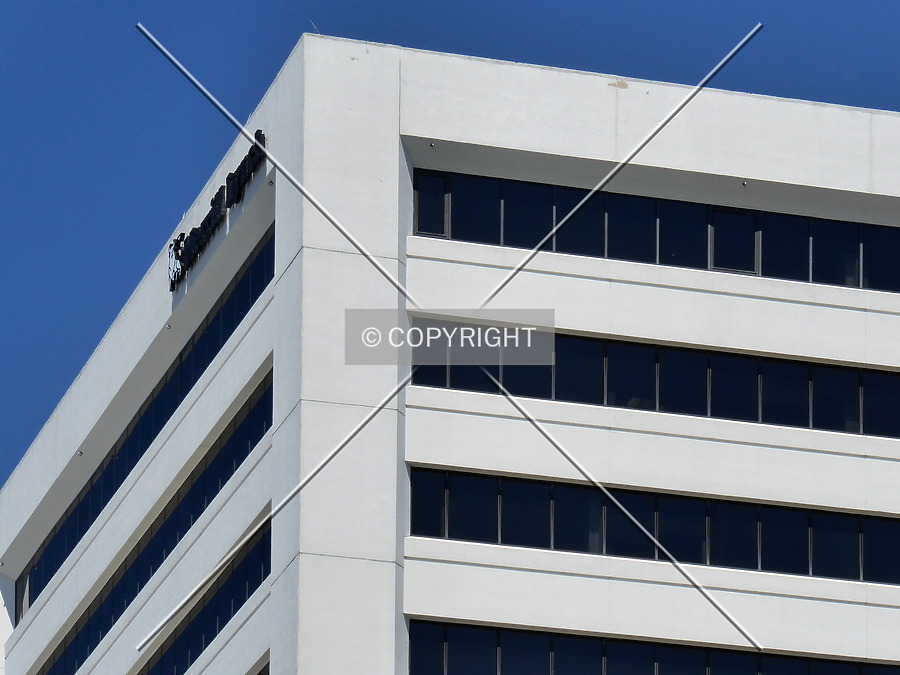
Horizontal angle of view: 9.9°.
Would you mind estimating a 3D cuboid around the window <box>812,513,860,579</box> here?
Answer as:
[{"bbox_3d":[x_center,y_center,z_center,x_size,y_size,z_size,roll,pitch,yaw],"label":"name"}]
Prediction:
[{"bbox_3d":[10.145,5.474,136.850,1.326,1.764,0.120,6,-21,-15],"label":"window"}]

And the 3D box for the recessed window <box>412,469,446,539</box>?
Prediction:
[{"bbox_3d":[-0.552,4.274,133.909,0.910,1.768,0.120,6,-21,-15],"label":"recessed window"}]

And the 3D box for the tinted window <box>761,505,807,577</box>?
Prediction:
[{"bbox_3d":[8.778,5.327,136.472,1.271,1.709,0.120,6,-21,-15],"label":"tinted window"}]

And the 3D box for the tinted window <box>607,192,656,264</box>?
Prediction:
[{"bbox_3d":[4.707,-2.800,134.870,1.351,1.913,0.120,7,-22,-16],"label":"tinted window"}]

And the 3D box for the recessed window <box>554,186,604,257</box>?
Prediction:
[{"bbox_3d":[3.199,-2.865,128.391,1.253,1.660,0.120,6,-21,-15],"label":"recessed window"}]

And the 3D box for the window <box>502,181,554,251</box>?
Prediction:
[{"bbox_3d":[1.910,-3.005,128.038,1.241,1.657,0.120,6,-21,-15],"label":"window"}]

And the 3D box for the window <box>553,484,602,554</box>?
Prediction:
[{"bbox_3d":[3.083,4.398,125.675,1.225,1.616,0.120,6,-21,-15],"label":"window"}]

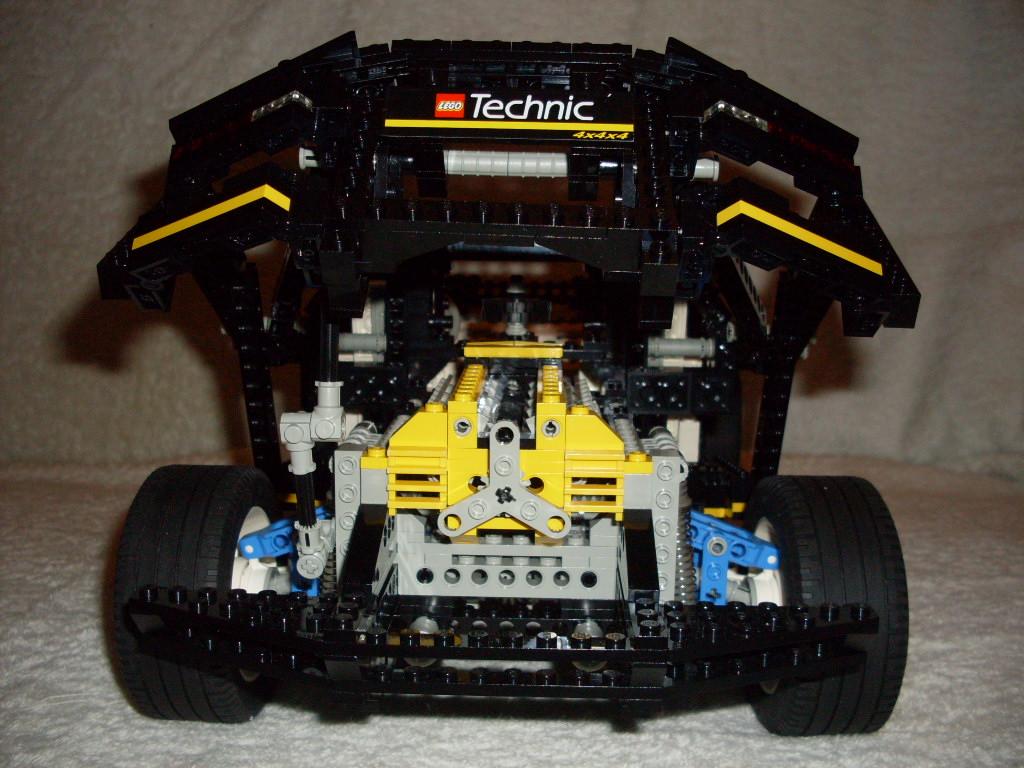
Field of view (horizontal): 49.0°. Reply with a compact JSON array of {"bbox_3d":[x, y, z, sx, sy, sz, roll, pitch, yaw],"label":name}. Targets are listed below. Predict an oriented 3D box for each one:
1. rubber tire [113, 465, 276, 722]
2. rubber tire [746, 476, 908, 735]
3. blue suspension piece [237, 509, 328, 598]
[{"bbox_3d":[-0.099,0.068,0.367,0.036,0.082,0.082,1,9,0],"label":"rubber tire"},{"bbox_3d":[0.098,0.071,0.364,0.036,0.082,0.082,1,9,0],"label":"rubber tire"},{"bbox_3d":[-0.072,0.054,0.363,0.034,0.029,0.020,1,9,1],"label":"blue suspension piece"}]

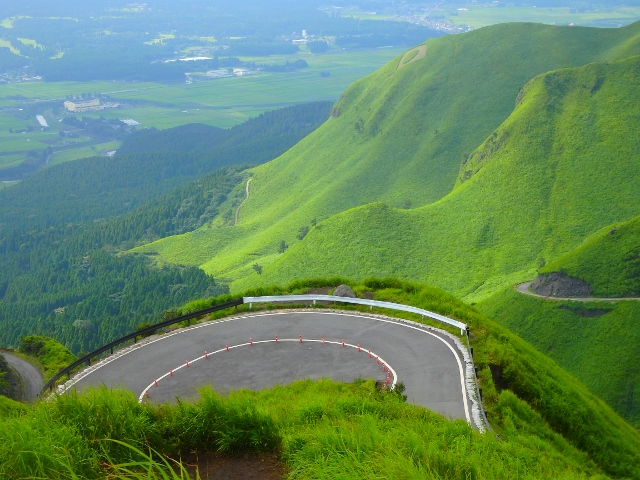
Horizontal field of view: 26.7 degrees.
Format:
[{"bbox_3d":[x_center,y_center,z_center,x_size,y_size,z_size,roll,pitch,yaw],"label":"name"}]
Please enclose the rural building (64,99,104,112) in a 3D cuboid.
[{"bbox_3d":[-437.118,-248.750,2499.910,62.000,14.000,34.000,-10,17,-37],"label":"rural building"}]

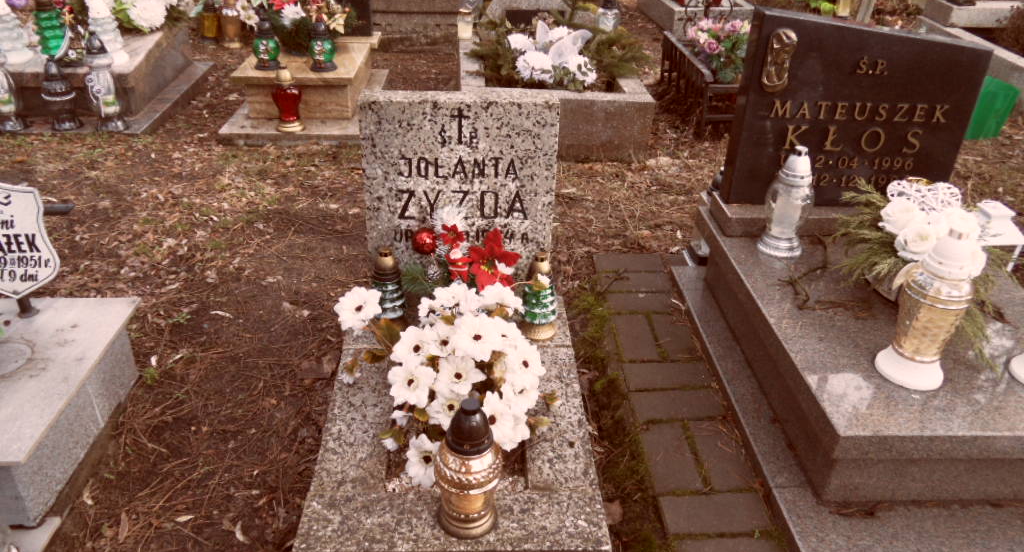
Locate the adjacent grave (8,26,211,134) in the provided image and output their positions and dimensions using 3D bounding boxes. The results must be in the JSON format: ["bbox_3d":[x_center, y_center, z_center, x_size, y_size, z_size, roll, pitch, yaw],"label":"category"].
[{"bbox_3d":[-1.816,-0.934,3.228,0.620,0.270,0.980,-1,33,-2],"label":"adjacent grave"}]

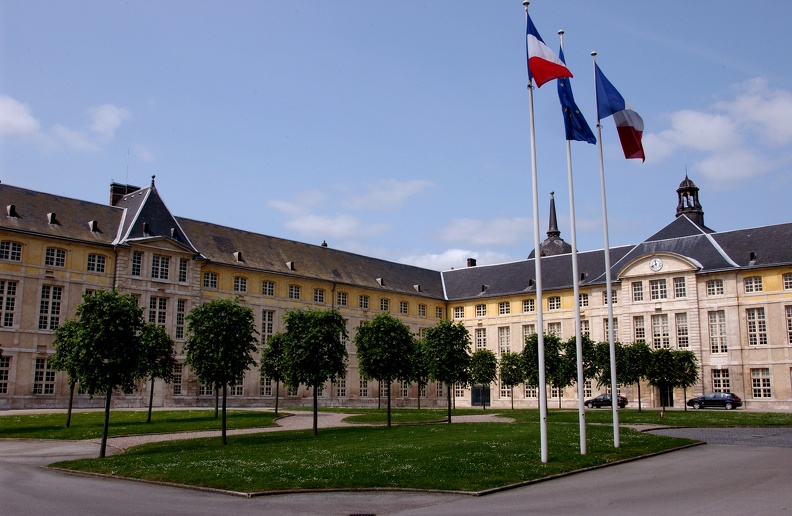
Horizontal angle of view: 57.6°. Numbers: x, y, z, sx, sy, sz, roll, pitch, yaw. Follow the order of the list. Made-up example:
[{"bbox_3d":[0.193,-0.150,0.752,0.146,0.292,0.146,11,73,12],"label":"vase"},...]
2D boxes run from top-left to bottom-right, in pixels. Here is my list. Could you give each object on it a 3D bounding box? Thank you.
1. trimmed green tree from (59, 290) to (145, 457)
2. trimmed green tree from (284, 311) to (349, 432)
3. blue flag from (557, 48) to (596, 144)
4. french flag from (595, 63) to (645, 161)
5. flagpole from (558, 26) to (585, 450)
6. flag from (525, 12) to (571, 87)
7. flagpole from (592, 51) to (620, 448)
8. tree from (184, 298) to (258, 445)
[{"bbox_3d":[-8.380,3.260,20.600,2.350,4.720,2.350,0,-11,0],"label":"trimmed green tree"},{"bbox_3d":[-2.970,4.140,26.400,2.400,4.600,2.400,0,-11,0],"label":"trimmed green tree"},{"bbox_3d":[5.200,-4.690,20.800,1.200,2.900,0.700,0,-11,0],"label":"blue flag"},{"bbox_3d":[6.900,-4.520,22.250,1.600,3.000,0.800,0,-11,0],"label":"french flag"},{"bbox_3d":[4.920,-0.780,20.000,0.170,12.050,0.170,0,-11,0],"label":"flagpole"},{"bbox_3d":[4.150,-5.600,19.500,1.350,2.200,0.700,0,-11,0],"label":"flag"},{"bbox_3d":[6.240,-0.570,21.450,0.170,12.050,0.170,0,-11,0],"label":"flagpole"},{"bbox_3d":[-5.650,3.660,23.500,2.400,4.720,2.400,0,-11,0],"label":"tree"}]

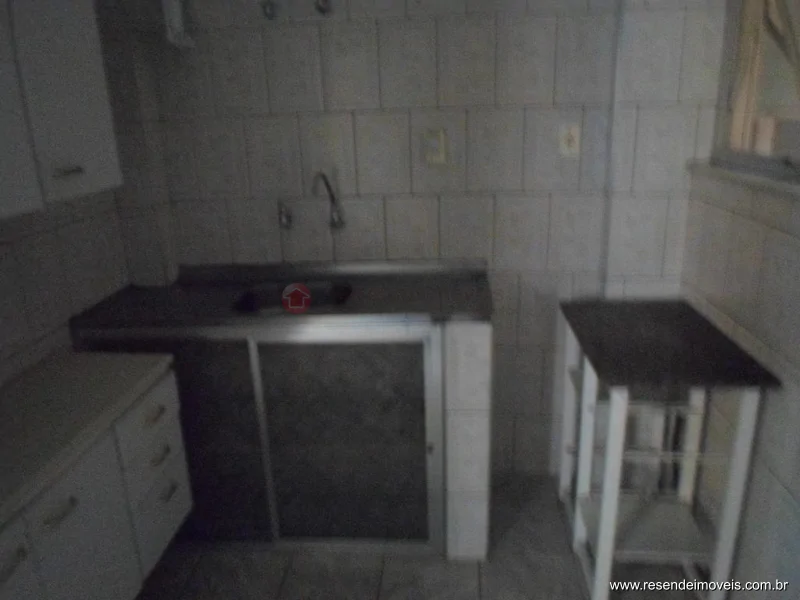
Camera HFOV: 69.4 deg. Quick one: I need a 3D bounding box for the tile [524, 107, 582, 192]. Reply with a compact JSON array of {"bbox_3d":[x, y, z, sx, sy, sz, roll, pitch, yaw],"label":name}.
[{"bbox_3d":[0.546,-0.540,2.072,0.203,0.299,0.010,0,16,5],"label":"tile"}]

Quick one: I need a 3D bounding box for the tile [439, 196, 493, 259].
[{"bbox_3d":[0.252,-0.252,2.179,0.201,0.296,0.010,-1,16,4],"label":"tile"}]

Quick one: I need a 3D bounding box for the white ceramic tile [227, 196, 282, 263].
[{"bbox_3d":[-0.551,-0.246,2.213,0.198,0.277,0.010,0,16,4],"label":"white ceramic tile"}]

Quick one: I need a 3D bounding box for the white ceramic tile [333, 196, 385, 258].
[{"bbox_3d":[-0.154,-0.258,2.208,0.203,0.278,0.010,0,16,5],"label":"white ceramic tile"}]

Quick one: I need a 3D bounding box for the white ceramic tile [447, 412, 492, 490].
[{"bbox_3d":[0.219,0.488,1.862,0.137,0.289,0.010,0,16,4],"label":"white ceramic tile"}]

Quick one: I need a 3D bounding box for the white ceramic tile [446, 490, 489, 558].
[{"bbox_3d":[0.226,0.751,1.927,0.140,0.265,0.010,-1,16,3],"label":"white ceramic tile"}]

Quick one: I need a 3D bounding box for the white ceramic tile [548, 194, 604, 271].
[{"bbox_3d":[0.652,-0.249,2.126,0.198,0.292,0.010,0,16,4],"label":"white ceramic tile"}]

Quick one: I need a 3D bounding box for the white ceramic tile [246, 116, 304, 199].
[{"bbox_3d":[-0.460,-0.524,2.127,0.198,0.292,0.010,0,16,4],"label":"white ceramic tile"}]

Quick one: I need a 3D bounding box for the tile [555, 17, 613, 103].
[{"bbox_3d":[0.637,-0.830,1.984,0.201,0.296,0.010,-1,16,4],"label":"tile"}]

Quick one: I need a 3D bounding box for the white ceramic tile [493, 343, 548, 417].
[{"bbox_3d":[0.474,0.326,2.337,0.200,0.297,0.010,-1,16,3],"label":"white ceramic tile"}]

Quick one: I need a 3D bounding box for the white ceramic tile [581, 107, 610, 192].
[{"bbox_3d":[0.699,-0.545,2.079,0.094,0.297,0.010,-1,16,3],"label":"white ceramic tile"}]

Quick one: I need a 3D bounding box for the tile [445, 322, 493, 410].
[{"bbox_3d":[0.212,0.206,1.782,0.136,0.291,0.010,0,16,4],"label":"tile"}]

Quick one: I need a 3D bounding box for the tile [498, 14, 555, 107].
[{"bbox_3d":[0.436,-0.827,1.997,0.203,0.299,0.010,0,16,5],"label":"tile"}]

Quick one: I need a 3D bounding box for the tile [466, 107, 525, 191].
[{"bbox_3d":[0.343,-0.540,2.089,0.201,0.296,0.010,-1,16,4],"label":"tile"}]

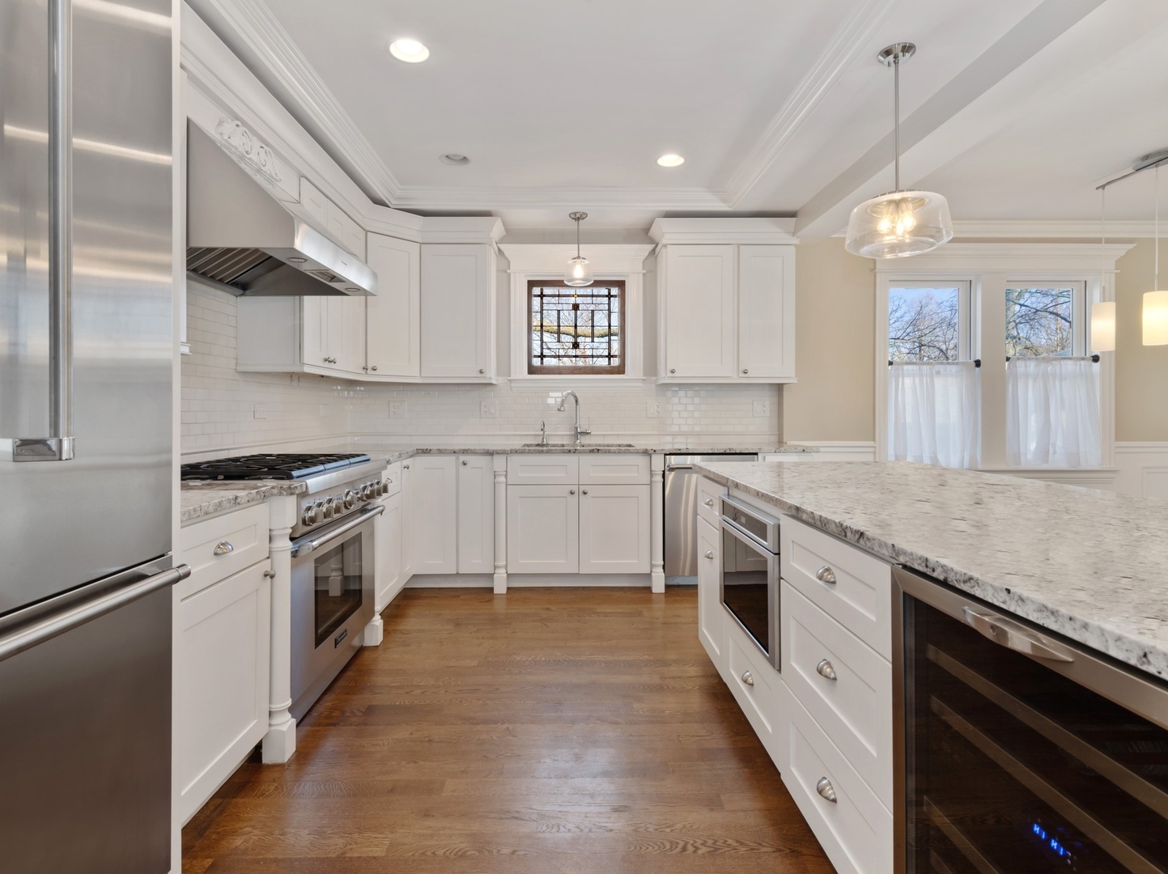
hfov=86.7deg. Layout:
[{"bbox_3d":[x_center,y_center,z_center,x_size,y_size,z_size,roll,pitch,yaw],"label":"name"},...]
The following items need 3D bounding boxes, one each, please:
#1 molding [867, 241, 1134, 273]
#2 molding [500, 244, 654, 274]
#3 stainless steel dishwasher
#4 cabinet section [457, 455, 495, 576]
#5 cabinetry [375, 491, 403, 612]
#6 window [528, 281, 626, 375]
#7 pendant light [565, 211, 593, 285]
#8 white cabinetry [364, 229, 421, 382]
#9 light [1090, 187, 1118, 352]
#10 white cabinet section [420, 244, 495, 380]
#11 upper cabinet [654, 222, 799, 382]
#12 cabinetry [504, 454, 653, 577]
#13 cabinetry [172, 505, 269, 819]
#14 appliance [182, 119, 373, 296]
[{"bbox_3d":[2.965,-1.285,4.440,1.950,0.228,0.120,0,1,-1],"label":"molding"},{"bbox_3d":[-0.045,-1.298,4.510,1.140,0.205,0.100,0,1,-1],"label":"molding"},{"bbox_3d":[0.802,0.506,4.240,0.605,0.835,0.600,0,1,-1],"label":"stainless steel dishwasher"},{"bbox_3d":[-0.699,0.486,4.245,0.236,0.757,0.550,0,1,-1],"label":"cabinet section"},{"bbox_3d":[-1.378,0.620,3.420,0.615,0.570,0.490,0,1,-1],"label":"cabinetry"},{"bbox_3d":[-0.053,-0.809,4.580,0.715,0.695,0.060,0,1,-1],"label":"window"},{"bbox_3d":[-0.032,-1.287,4.260,0.200,0.475,0.200,0,1,-1],"label":"pendant light"},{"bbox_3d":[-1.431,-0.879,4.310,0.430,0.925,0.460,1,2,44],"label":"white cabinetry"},{"bbox_3d":[3.026,-0.981,3.605,0.115,0.950,0.115,0,1,-1],"label":"light"},{"bbox_3d":[-0.896,-0.862,4.415,0.460,0.930,0.330,0,1,-1],"label":"white cabinet section"},{"bbox_3d":[0.972,-0.926,4.362,0.955,1.107,0.395,0,1,-1],"label":"upper cabinet"},{"bbox_3d":[-0.041,0.483,4.255,0.930,0.770,0.600,0,1,-1],"label":"cabinetry"},{"bbox_3d":[-1.323,0.598,1.797,0.615,0.757,0.480,0,1,-1],"label":"cabinetry"},{"bbox_3d":[-1.343,-0.898,2.585,0.690,0.460,0.914,0,1,-1],"label":"appliance"}]

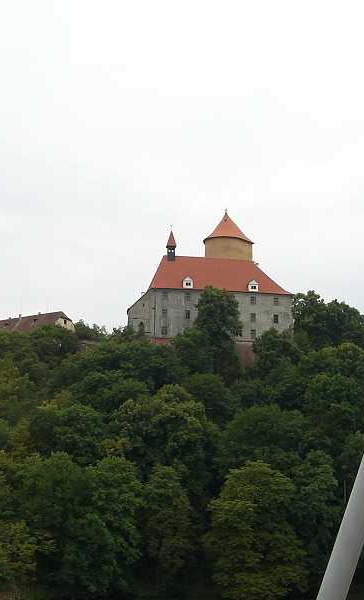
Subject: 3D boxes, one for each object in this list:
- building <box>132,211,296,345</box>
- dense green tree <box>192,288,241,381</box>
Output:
[{"bbox_3d":[6.210,-4.100,209.000,34.500,32.000,24.000,3,-9,-17],"label":"building"},{"bbox_3d":[7.470,7.580,188.000,10.700,20.500,10.200,0,-9,0],"label":"dense green tree"}]

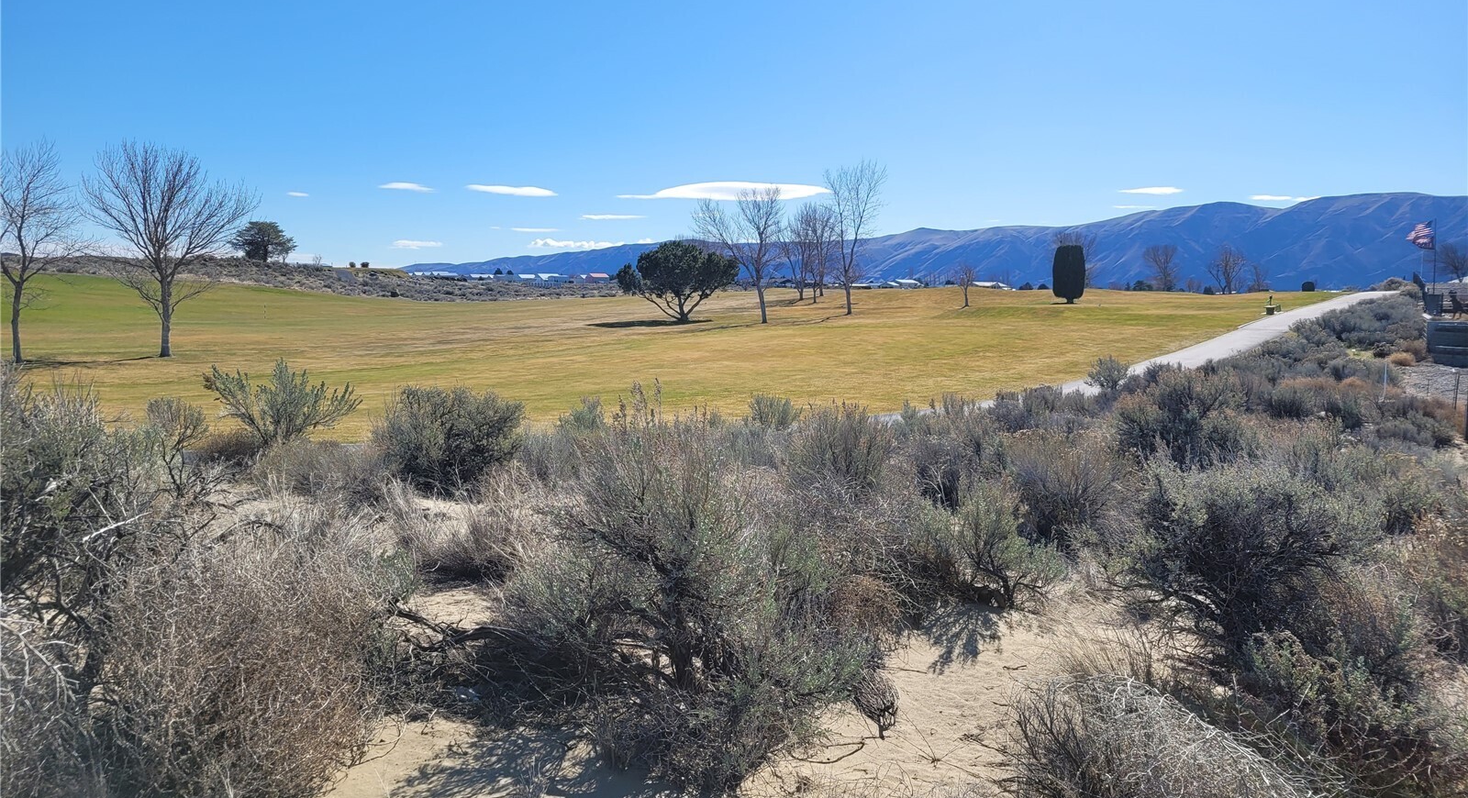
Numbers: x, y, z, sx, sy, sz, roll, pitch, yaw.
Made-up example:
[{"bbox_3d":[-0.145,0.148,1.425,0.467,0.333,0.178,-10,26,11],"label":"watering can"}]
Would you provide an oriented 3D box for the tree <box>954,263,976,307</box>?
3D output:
[{"bbox_3d":[19.960,-9.780,95.000,1.840,3.850,1.840,1,6,12],"label":"tree"}]

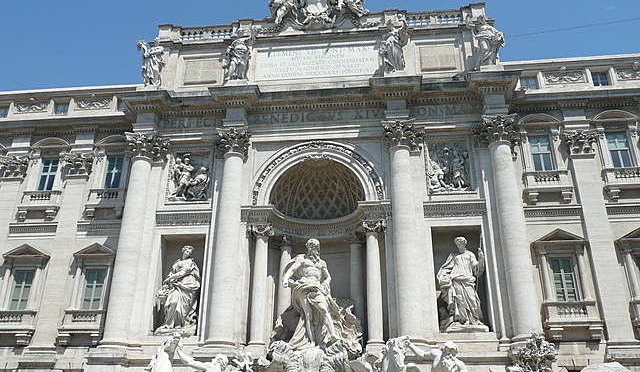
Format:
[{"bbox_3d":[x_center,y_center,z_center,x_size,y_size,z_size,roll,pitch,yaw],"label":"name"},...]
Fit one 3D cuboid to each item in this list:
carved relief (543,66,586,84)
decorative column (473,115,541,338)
[{"bbox_3d":[13.436,-6.052,28.403,2.079,1.089,0.248,-2,-23,6],"label":"carved relief"},{"bbox_3d":[8.957,1.796,24.085,1.567,11.020,1.567,-2,-23,6],"label":"decorative column"}]

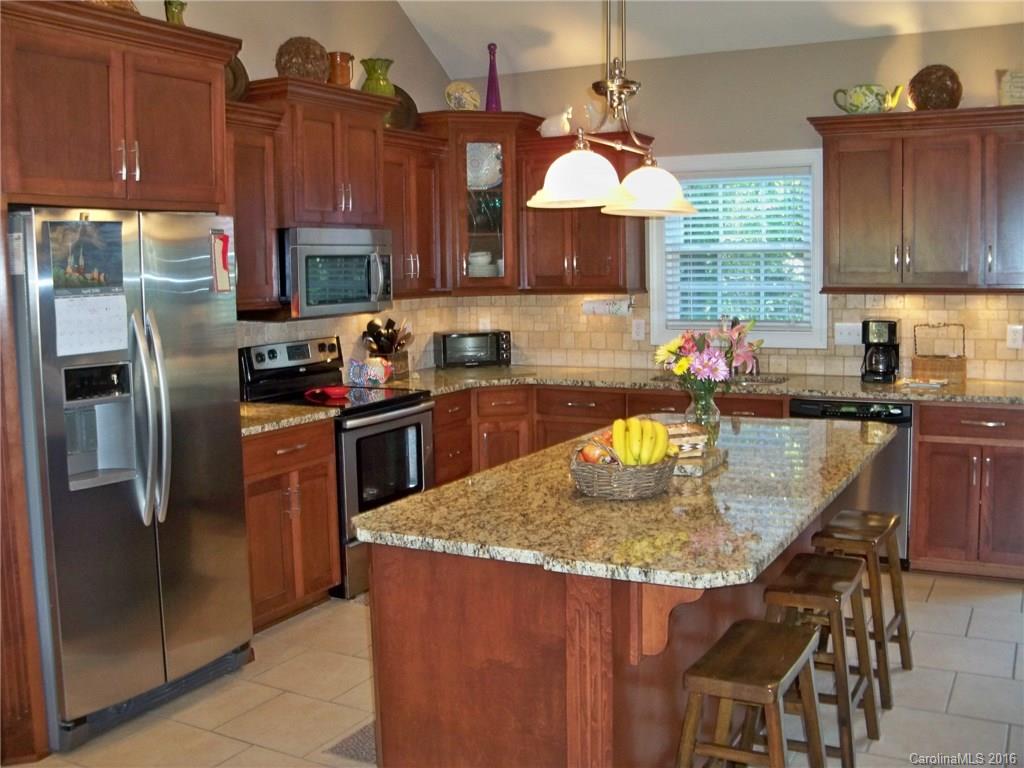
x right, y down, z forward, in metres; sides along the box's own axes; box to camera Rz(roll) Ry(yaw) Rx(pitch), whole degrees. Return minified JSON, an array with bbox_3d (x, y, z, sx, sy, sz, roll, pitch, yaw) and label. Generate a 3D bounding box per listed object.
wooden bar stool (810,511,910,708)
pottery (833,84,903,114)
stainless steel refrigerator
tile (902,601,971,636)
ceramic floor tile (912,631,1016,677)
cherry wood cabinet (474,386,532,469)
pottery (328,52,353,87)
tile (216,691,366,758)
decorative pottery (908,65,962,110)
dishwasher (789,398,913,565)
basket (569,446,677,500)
[{"bbox_3d":[1.264,0.802,3.830,0.330,0.610,0.440,3,8,29],"label":"wooden bar stool"},{"bbox_3d":[1.839,-1.463,5.365,0.345,0.170,0.190,3,7,28],"label":"pottery"},{"bbox_3d":[-1.541,0.271,3.796,0.800,1.750,0.880,3,7,28],"label":"stainless steel refrigerator"},{"bbox_3d":[1.794,1.022,4.541,0.395,0.010,0.395,3,7,28],"label":"tile"},{"bbox_3d":[1.776,1.075,4.096,0.390,0.010,0.410,3,8,29],"label":"ceramic floor tile"},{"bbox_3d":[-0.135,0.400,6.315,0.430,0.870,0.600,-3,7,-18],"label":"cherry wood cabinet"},{"bbox_3d":[-0.897,-1.624,5.419,0.135,0.220,0.135,-1,6,0],"label":"pottery"},{"bbox_3d":[-0.747,1.171,3.567,0.395,0.010,0.395,3,7,28],"label":"tile"},{"bbox_3d":[2.153,-1.487,5.265,0.265,0.260,0.265,3,8,29],"label":"decorative pottery"},{"bbox_3d":[1.838,0.474,5.504,0.600,0.860,0.600,3,7,28],"label":"dishwasher"},{"bbox_3d":[0.322,0.248,2.980,0.310,0.112,0.290,0,6,6],"label":"basket"}]

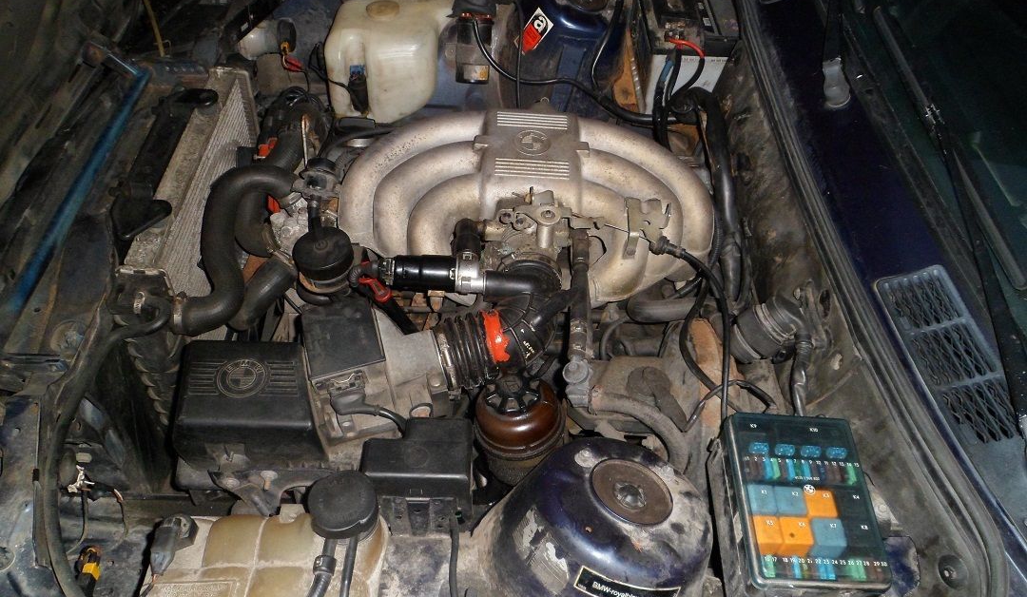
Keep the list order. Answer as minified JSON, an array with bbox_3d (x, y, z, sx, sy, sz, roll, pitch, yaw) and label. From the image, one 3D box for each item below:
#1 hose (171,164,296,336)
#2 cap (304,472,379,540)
[{"bbox_3d":[-0.380,-0.079,1.095,0.113,0.094,0.345,1,49,0],"label":"hose"},{"bbox_3d":[-0.179,0.217,0.842,0.071,0.030,0.071,0,49,0],"label":"cap"}]

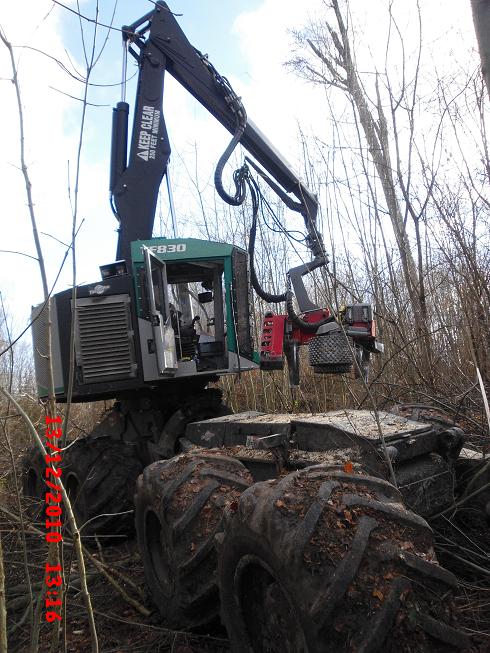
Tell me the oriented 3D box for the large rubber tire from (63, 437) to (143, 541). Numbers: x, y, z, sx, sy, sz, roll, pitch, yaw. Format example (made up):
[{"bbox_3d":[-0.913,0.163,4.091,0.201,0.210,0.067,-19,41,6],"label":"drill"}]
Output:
[{"bbox_3d":[-1.896,2.185,7.031,0.780,1.430,1.430,-6,-9,-36],"label":"large rubber tire"}]

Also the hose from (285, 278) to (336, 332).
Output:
[{"bbox_3d":[1.019,-0.300,8.350,0.760,0.780,0.300,-9,-11,12],"label":"hose"}]

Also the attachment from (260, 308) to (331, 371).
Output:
[{"bbox_3d":[0.812,0.225,8.500,1.120,0.950,0.800,-9,-11,12],"label":"attachment"}]

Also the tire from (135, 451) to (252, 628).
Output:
[{"bbox_3d":[-0.405,1.816,4.583,0.780,1.430,1.430,-6,-9,-28],"label":"tire"}]

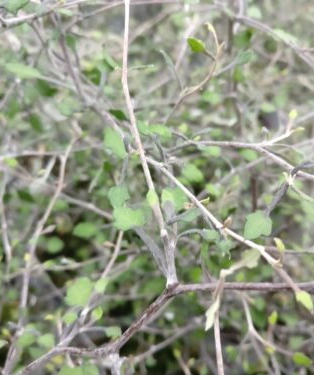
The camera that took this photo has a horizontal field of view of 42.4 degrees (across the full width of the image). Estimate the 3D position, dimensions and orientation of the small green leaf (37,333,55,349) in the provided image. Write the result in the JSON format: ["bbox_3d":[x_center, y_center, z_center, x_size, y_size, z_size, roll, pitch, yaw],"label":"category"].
[{"bbox_3d":[-0.090,0.125,0.330,0.014,0.003,0.014,0,50,-15],"label":"small green leaf"}]

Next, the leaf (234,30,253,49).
[{"bbox_3d":[0.098,-0.168,0.460,0.020,0.007,0.024,32,70,13],"label":"leaf"}]

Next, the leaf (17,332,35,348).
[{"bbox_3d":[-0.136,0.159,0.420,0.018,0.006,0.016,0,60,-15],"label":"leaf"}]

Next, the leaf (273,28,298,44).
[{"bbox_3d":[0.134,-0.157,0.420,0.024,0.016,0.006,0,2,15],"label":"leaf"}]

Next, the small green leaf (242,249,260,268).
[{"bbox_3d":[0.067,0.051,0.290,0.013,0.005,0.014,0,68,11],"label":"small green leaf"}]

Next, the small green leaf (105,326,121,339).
[{"bbox_3d":[-0.030,0.100,0.280,0.011,0.003,0.010,0,45,-6],"label":"small green leaf"}]

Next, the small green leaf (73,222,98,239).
[{"bbox_3d":[-0.078,0.047,0.440,0.026,0.007,0.018,6,66,3],"label":"small green leaf"}]

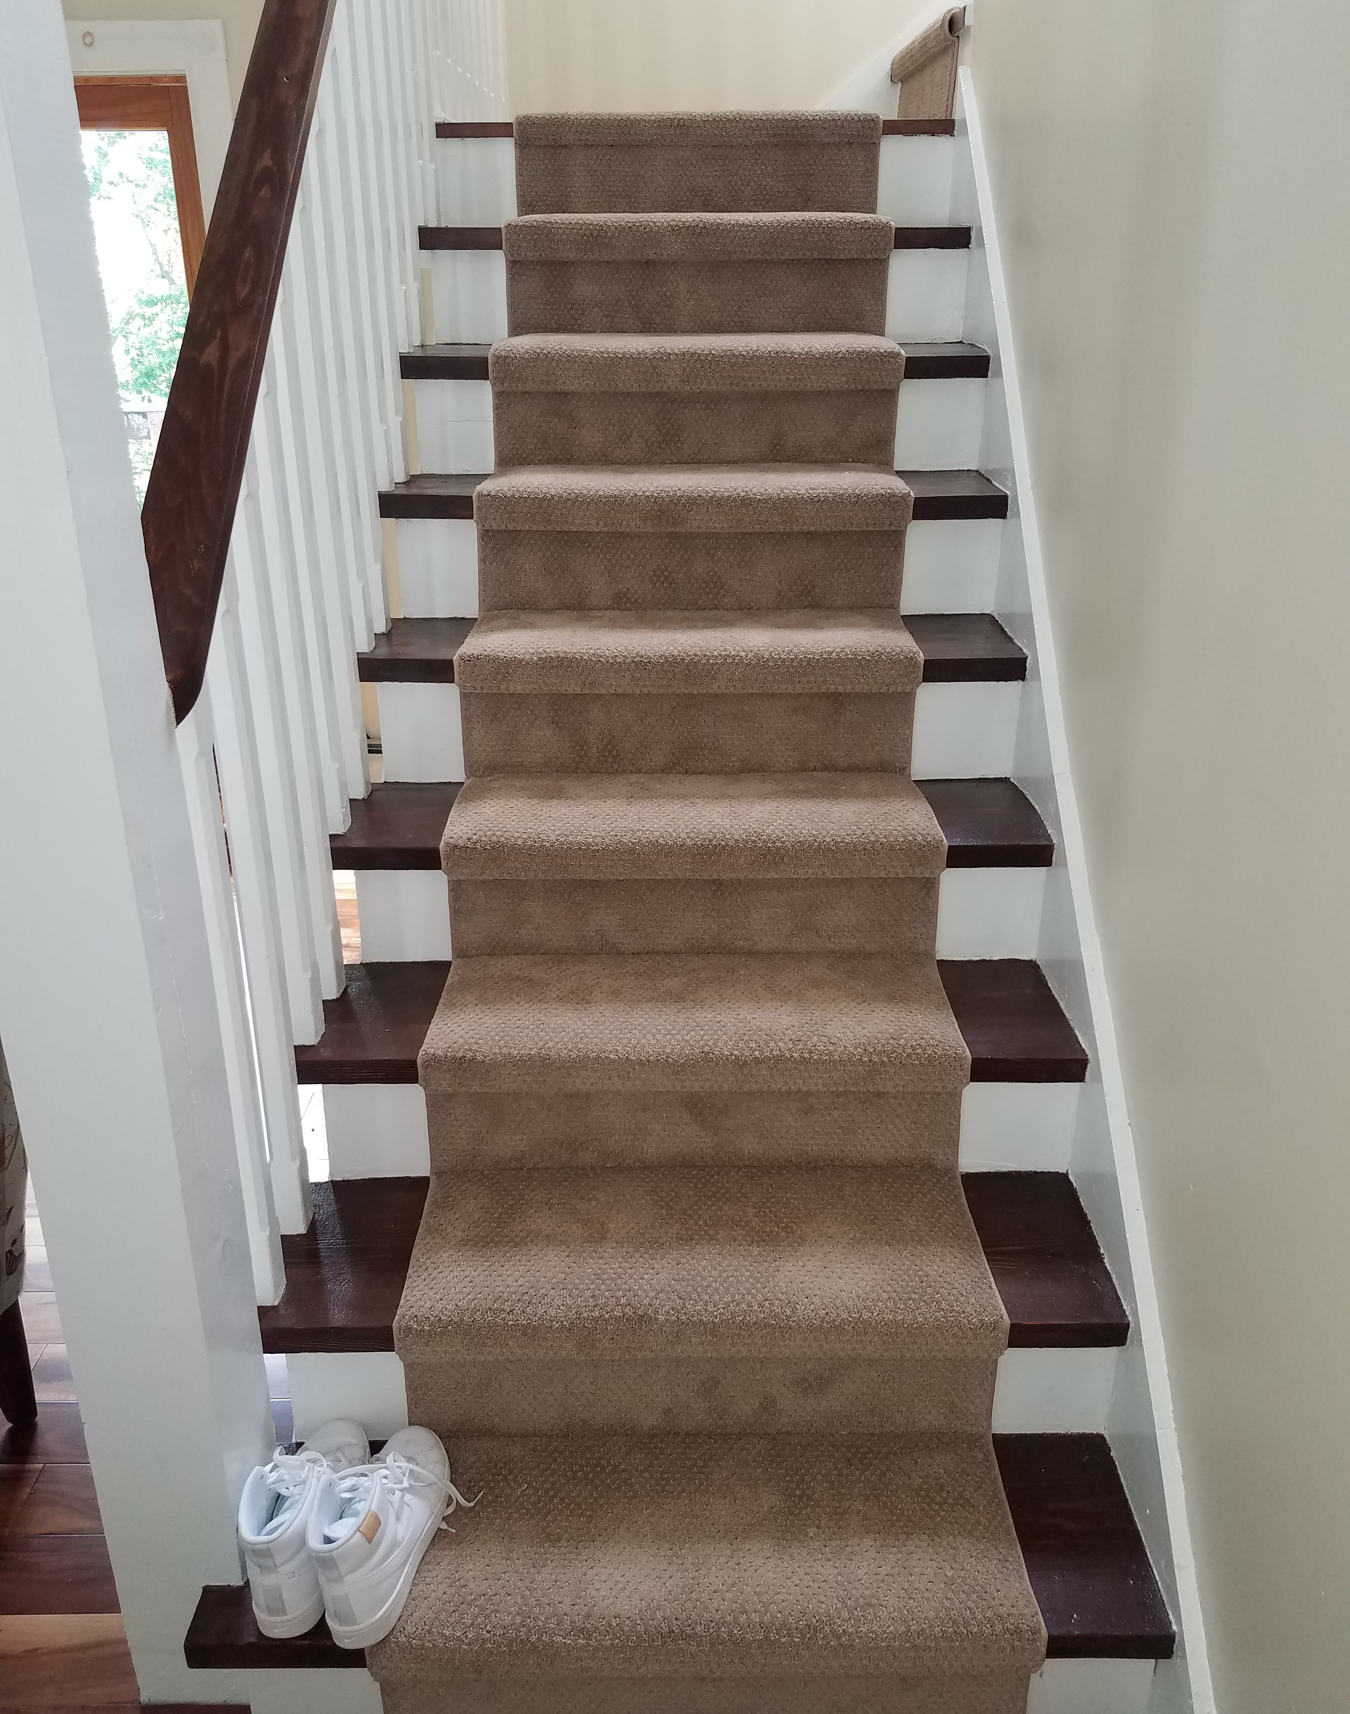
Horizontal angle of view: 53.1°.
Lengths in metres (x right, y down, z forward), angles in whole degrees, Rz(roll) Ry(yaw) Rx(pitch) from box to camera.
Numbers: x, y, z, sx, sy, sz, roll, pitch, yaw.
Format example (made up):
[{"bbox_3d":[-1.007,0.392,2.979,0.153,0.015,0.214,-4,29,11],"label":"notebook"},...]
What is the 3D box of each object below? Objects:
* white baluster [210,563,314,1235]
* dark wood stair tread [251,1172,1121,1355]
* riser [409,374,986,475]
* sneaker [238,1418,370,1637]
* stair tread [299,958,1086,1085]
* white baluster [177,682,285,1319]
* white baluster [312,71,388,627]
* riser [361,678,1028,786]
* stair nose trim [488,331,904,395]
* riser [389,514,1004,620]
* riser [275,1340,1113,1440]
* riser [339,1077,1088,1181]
[{"bbox_3d":[-0.469,0.071,1.517,0.031,0.839,0.035,0,23,1],"label":"white baluster"},{"bbox_3d":[0.023,0.487,1.651,0.975,0.036,0.263,0,23,1],"label":"dark wood stair tread"},{"bbox_3d":[0.038,-0.763,2.381,0.991,0.164,0.024,0,24,0],"label":"riser"},{"bbox_3d":[-0.415,0.715,1.535,0.098,0.152,0.263,1,23,3],"label":"sneaker"},{"bbox_3d":[0.014,0.230,1.881,1.052,0.036,0.278,0,23,-1],"label":"stair tread"},{"bbox_3d":[-0.494,0.174,1.492,0.041,0.775,0.041,0,23,-1],"label":"white baluster"},{"bbox_3d":[-0.477,-0.760,1.995,0.034,0.867,0.034,0,24,0],"label":"white baluster"},{"bbox_3d":[0.033,-0.197,2.024,0.960,0.158,0.019,0,23,1],"label":"riser"},{"bbox_3d":[0.038,-0.883,2.424,0.703,0.063,0.269,0,24,0],"label":"stair nose trim"},{"bbox_3d":[0.035,-0.467,2.166,0.960,0.158,0.019,0,23,1],"label":"riser"},{"bbox_3d":[0.028,0.615,1.597,0.960,0.158,0.019,0,23,1],"label":"riser"},{"bbox_3d":[0.035,0.363,1.828,1.007,0.167,0.020,0,23,-1],"label":"riser"}]

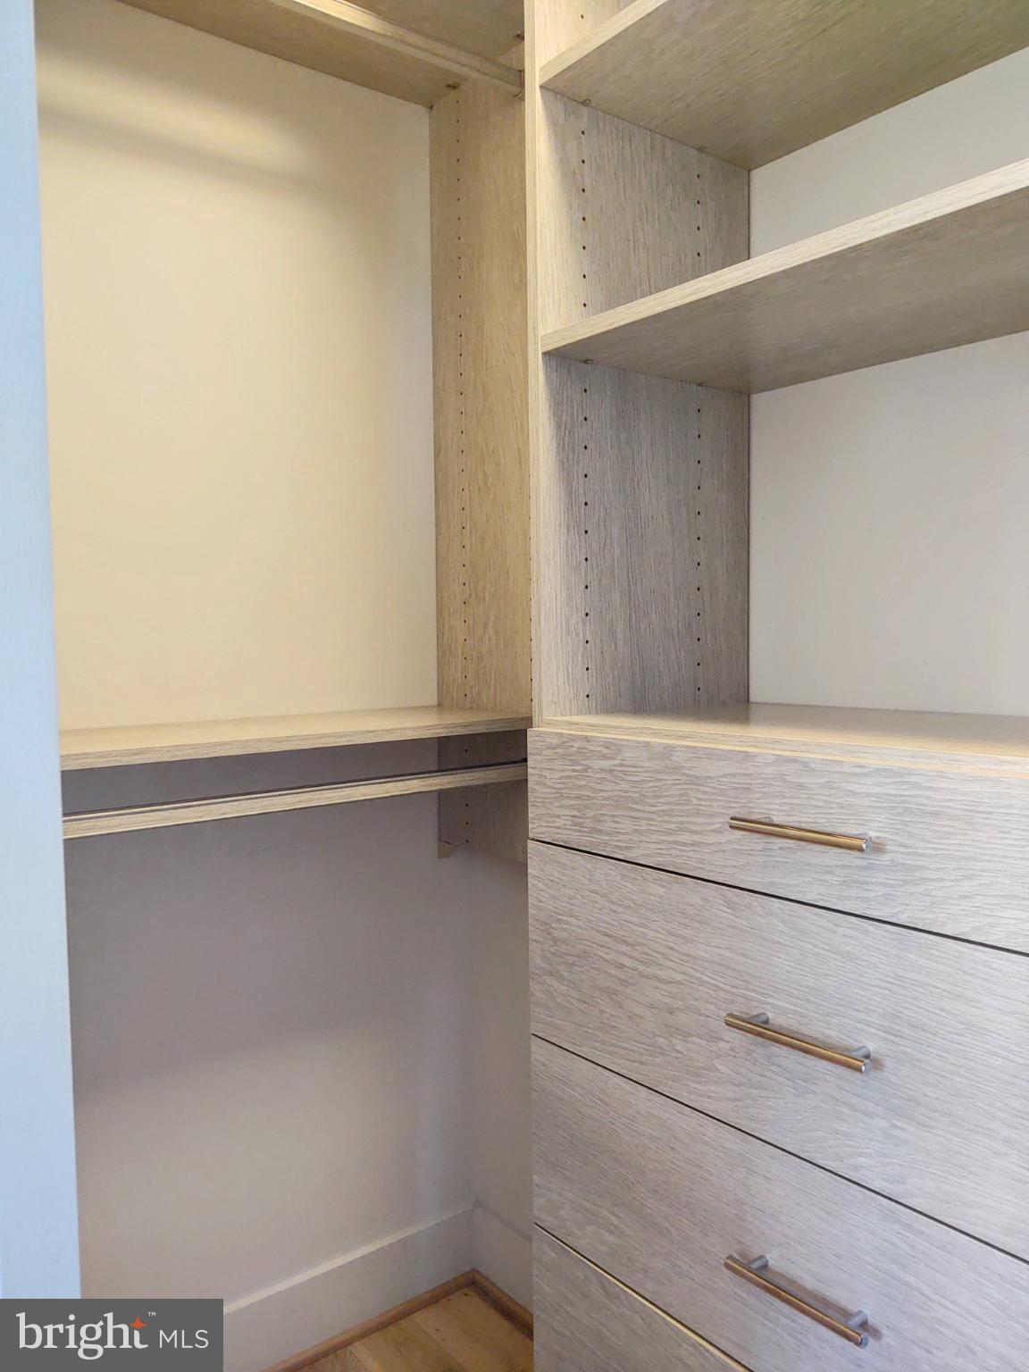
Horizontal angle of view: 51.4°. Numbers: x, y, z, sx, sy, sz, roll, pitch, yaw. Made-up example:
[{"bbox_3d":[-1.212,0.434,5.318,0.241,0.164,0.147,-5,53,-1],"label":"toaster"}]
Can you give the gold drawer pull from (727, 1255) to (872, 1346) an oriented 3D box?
[{"bbox_3d":[0.244,0.520,0.914,0.032,0.011,0.138,-3,4,-38],"label":"gold drawer pull"}]

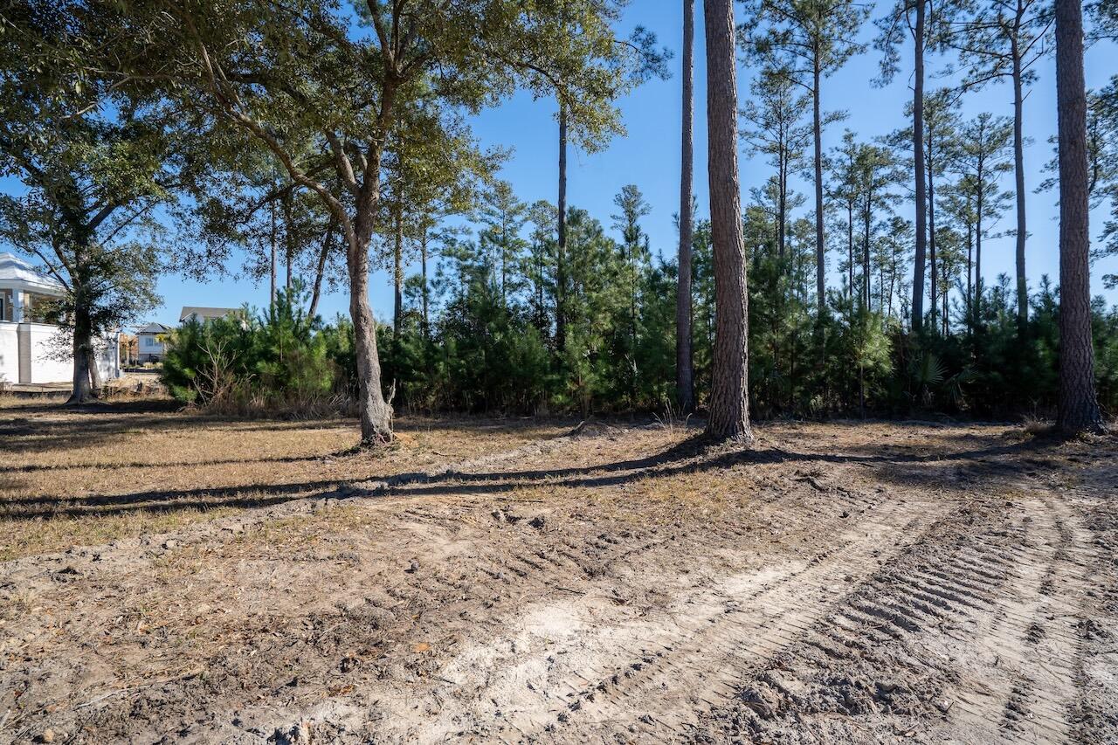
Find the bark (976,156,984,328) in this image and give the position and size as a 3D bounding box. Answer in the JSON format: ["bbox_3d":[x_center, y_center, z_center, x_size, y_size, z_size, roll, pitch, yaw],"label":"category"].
[{"bbox_3d":[23.678,-7.335,28.000,0.280,9.350,0.280,0,0,40],"label":"bark"}]

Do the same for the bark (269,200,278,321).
[{"bbox_3d":[-14.924,-6.034,26.000,0.277,6.220,0.277,0,0,0],"label":"bark"}]

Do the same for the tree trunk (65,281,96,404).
[{"bbox_3d":[-15.345,-0.928,16.000,0.550,3.990,0.550,0,0,-44],"label":"tree trunk"}]

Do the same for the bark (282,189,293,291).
[{"bbox_3d":[-14.102,-6.948,26.000,0.279,5.300,0.279,0,0,0],"label":"bark"}]

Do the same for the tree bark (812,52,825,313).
[{"bbox_3d":[12.040,-8.775,23.000,0.324,12.050,0.324,-1,0,28],"label":"tree bark"}]

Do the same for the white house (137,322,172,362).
[{"bbox_3d":[-56.918,-4.184,70.000,6.000,6.200,6.000,0,0,-21],"label":"white house"}]

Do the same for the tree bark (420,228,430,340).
[{"bbox_3d":[-7.016,-4.662,26.000,0.269,5.850,0.269,-1,0,0],"label":"tree bark"}]

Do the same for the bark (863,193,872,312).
[{"bbox_3d":[18.645,-7.331,30.000,0.292,7.280,0.292,-1,0,32],"label":"bark"}]

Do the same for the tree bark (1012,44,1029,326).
[{"bbox_3d":[18.530,-7.560,20.000,0.362,11.320,0.362,-1,0,43],"label":"tree bark"}]

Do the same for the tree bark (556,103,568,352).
[{"bbox_3d":[0.105,-5.837,20.000,0.352,9.990,0.352,1,0,0],"label":"tree bark"}]

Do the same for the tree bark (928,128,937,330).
[{"bbox_3d":[20.293,-7.785,27.000,0.276,11.010,0.276,0,0,37],"label":"tree bark"}]

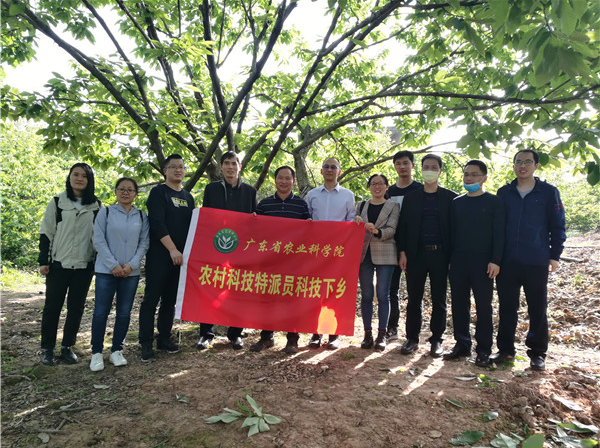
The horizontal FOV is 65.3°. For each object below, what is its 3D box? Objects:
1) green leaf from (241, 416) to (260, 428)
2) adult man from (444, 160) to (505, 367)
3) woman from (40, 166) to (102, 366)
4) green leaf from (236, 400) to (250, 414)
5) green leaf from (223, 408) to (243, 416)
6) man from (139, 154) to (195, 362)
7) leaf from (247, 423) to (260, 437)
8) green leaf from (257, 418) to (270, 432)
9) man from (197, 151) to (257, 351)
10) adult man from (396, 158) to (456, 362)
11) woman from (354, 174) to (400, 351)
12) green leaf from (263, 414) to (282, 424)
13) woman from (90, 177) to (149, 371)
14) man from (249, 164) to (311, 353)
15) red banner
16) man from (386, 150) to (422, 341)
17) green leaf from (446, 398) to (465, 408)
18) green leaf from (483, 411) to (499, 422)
[{"bbox_3d":[-0.291,1.166,2.750,0.145,0.040,0.075,2,-1,-44],"label":"green leaf"},{"bbox_3d":[1.462,0.314,3.920,0.500,1.710,0.340,1,-1,29],"label":"adult man"},{"bbox_3d":[-1.922,0.327,3.920,0.500,1.660,0.330,2,-1,-25],"label":"woman"},{"bbox_3d":[-0.345,1.118,2.860,0.055,0.055,0.105,2,-1,-45],"label":"green leaf"},{"bbox_3d":[-0.372,1.036,2.580,0.055,0.035,0.130,3,-2,-37],"label":"green leaf"},{"bbox_3d":[-1.147,0.279,4.020,0.500,1.720,0.400,2,-2,-21],"label":"man"},{"bbox_3d":[-0.238,1.059,2.400,0.065,0.030,0.130,1,-2,21],"label":"leaf"},{"bbox_3d":[-0.210,1.170,2.730,0.075,0.040,0.130,2,-1,-24],"label":"green leaf"},{"bbox_3d":[-0.652,0.226,4.150,0.520,1.750,0.380,2,-1,-9],"label":"man"},{"bbox_3d":[1.092,0.263,4.040,0.530,1.730,0.330,1,-2,8],"label":"adult man"},{"bbox_3d":[0.702,0.340,4.240,0.450,1.590,0.370,1,-2,19],"label":"woman"},{"bbox_3d":[-0.164,1.159,2.790,0.135,0.040,0.075,1,-1,40],"label":"green leaf"},{"bbox_3d":[-1.497,0.397,3.870,0.470,1.580,0.330,2,-1,-23],"label":"woman"},{"bbox_3d":[-0.175,0.305,4.200,0.540,1.670,0.340,2,-2,2],"label":"man"},{"bbox_3d":[-0.251,0.400,3.980,1.500,0.980,0.090,5,-1,-2],"label":"red banner"},{"bbox_3d":[0.979,0.205,4.470,0.500,1.790,0.320,1,-2,8],"label":"man"},{"bbox_3d":[1.013,1.163,3.050,0.130,0.035,0.055,1,-1,32],"label":"green leaf"},{"bbox_3d":[1.079,1.090,2.650,0.095,0.035,0.075,2,-2,-18],"label":"green leaf"}]

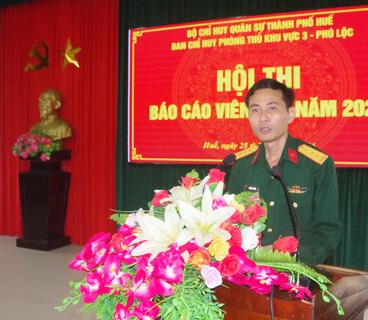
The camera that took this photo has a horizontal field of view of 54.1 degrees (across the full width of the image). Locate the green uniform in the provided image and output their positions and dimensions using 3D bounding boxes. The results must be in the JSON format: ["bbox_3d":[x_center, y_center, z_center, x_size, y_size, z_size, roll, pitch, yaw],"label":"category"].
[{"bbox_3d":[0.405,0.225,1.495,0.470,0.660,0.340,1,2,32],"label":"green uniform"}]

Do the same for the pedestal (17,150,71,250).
[{"bbox_3d":[-1.935,0.530,4.960,0.535,1.330,0.440,1,2,20],"label":"pedestal"}]

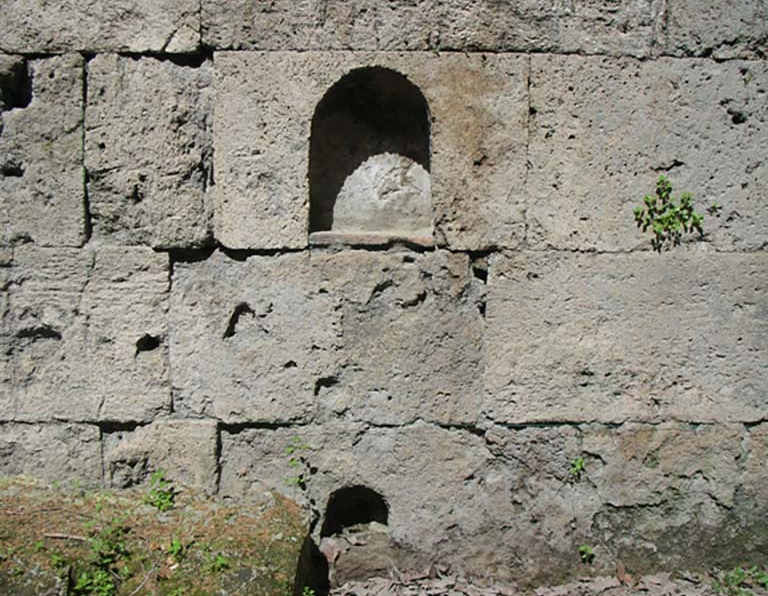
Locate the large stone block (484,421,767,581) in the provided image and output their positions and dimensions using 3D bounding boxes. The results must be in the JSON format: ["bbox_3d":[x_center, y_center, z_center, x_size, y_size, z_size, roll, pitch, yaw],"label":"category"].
[{"bbox_3d":[0.932,0.790,4.301,1.130,0.646,0.450,1,4,-1],"label":"large stone block"}]

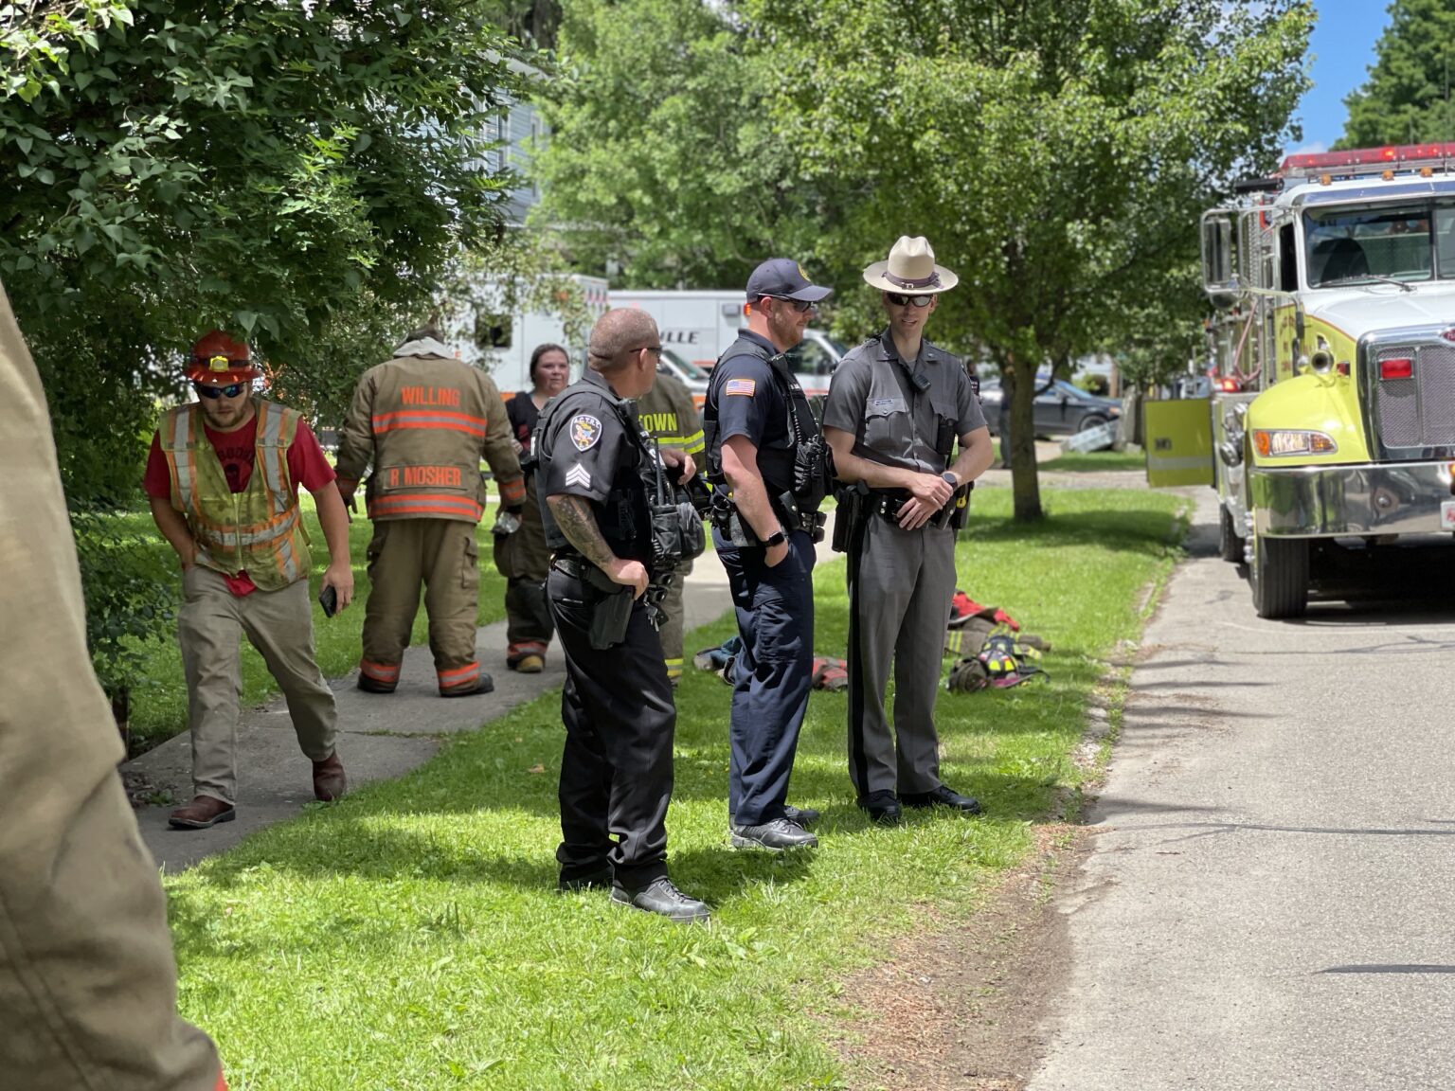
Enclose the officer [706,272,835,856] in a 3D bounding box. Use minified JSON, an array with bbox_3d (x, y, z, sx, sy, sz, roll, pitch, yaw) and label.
[{"bbox_3d":[0.129,0.019,8.562,0.400,1.842,0.540,1,4,9],"label":"officer"}]

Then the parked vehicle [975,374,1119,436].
[{"bbox_3d":[6.755,-3.162,62.442,4.850,1.470,1.850,1,4,12],"label":"parked vehicle"}]

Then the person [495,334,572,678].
[{"bbox_3d":[-0.922,-0.201,13.798,0.560,1.663,0.400,-1,4,-17],"label":"person"}]

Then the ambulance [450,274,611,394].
[{"bbox_3d":[-2.966,-2.930,43.421,6.800,2.780,2.400,1,4,12],"label":"ambulance"}]

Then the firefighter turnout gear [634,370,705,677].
[{"bbox_3d":[-0.457,-0.206,13.046,0.800,1.727,0.480,0,4,0],"label":"firefighter turnout gear"}]

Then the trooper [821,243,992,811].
[{"bbox_3d":[0.609,-0.060,9.039,0.540,1.935,0.360,-1,4,-22],"label":"trooper"}]

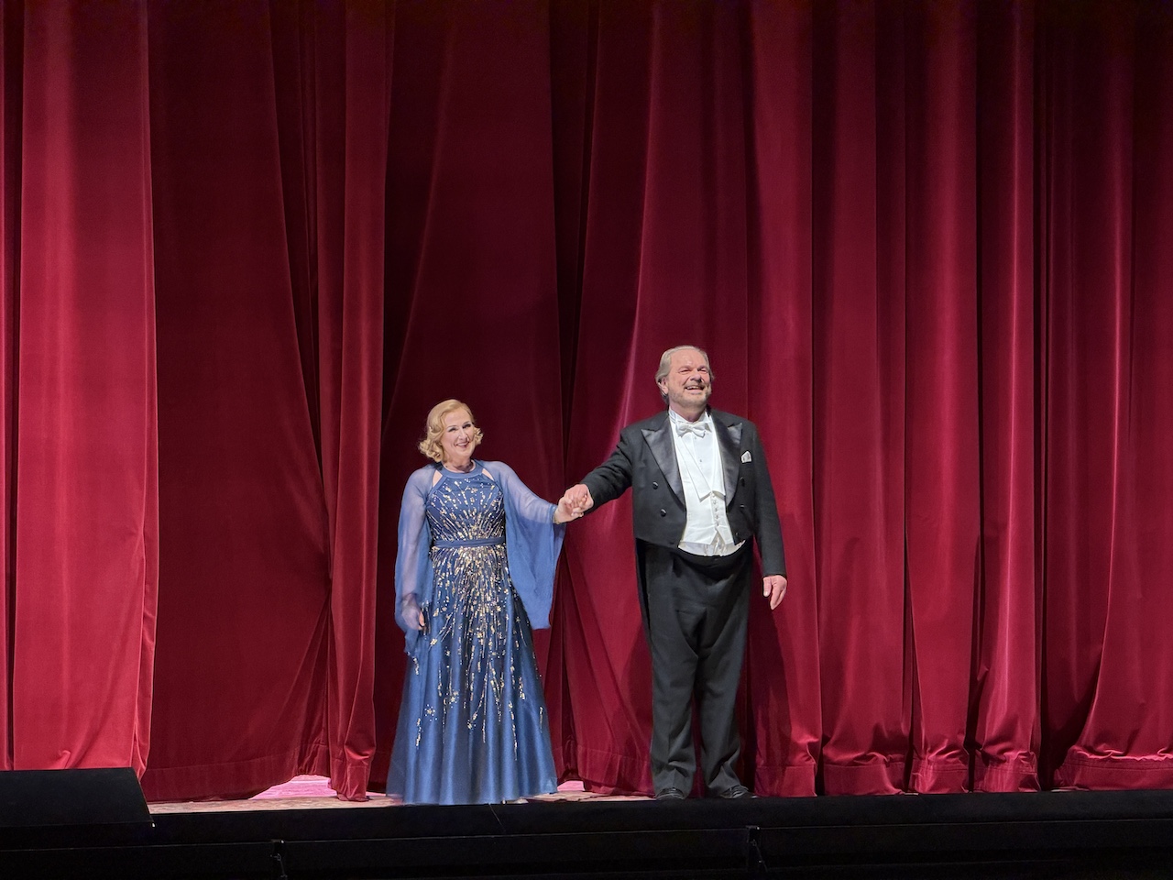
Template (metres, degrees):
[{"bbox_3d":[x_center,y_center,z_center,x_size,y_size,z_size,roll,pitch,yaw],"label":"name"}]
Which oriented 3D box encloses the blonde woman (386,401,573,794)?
[{"bbox_3d":[-0.428,0.666,13.950,0.760,1.660,0.560,-1,-2,-8],"label":"blonde woman"}]

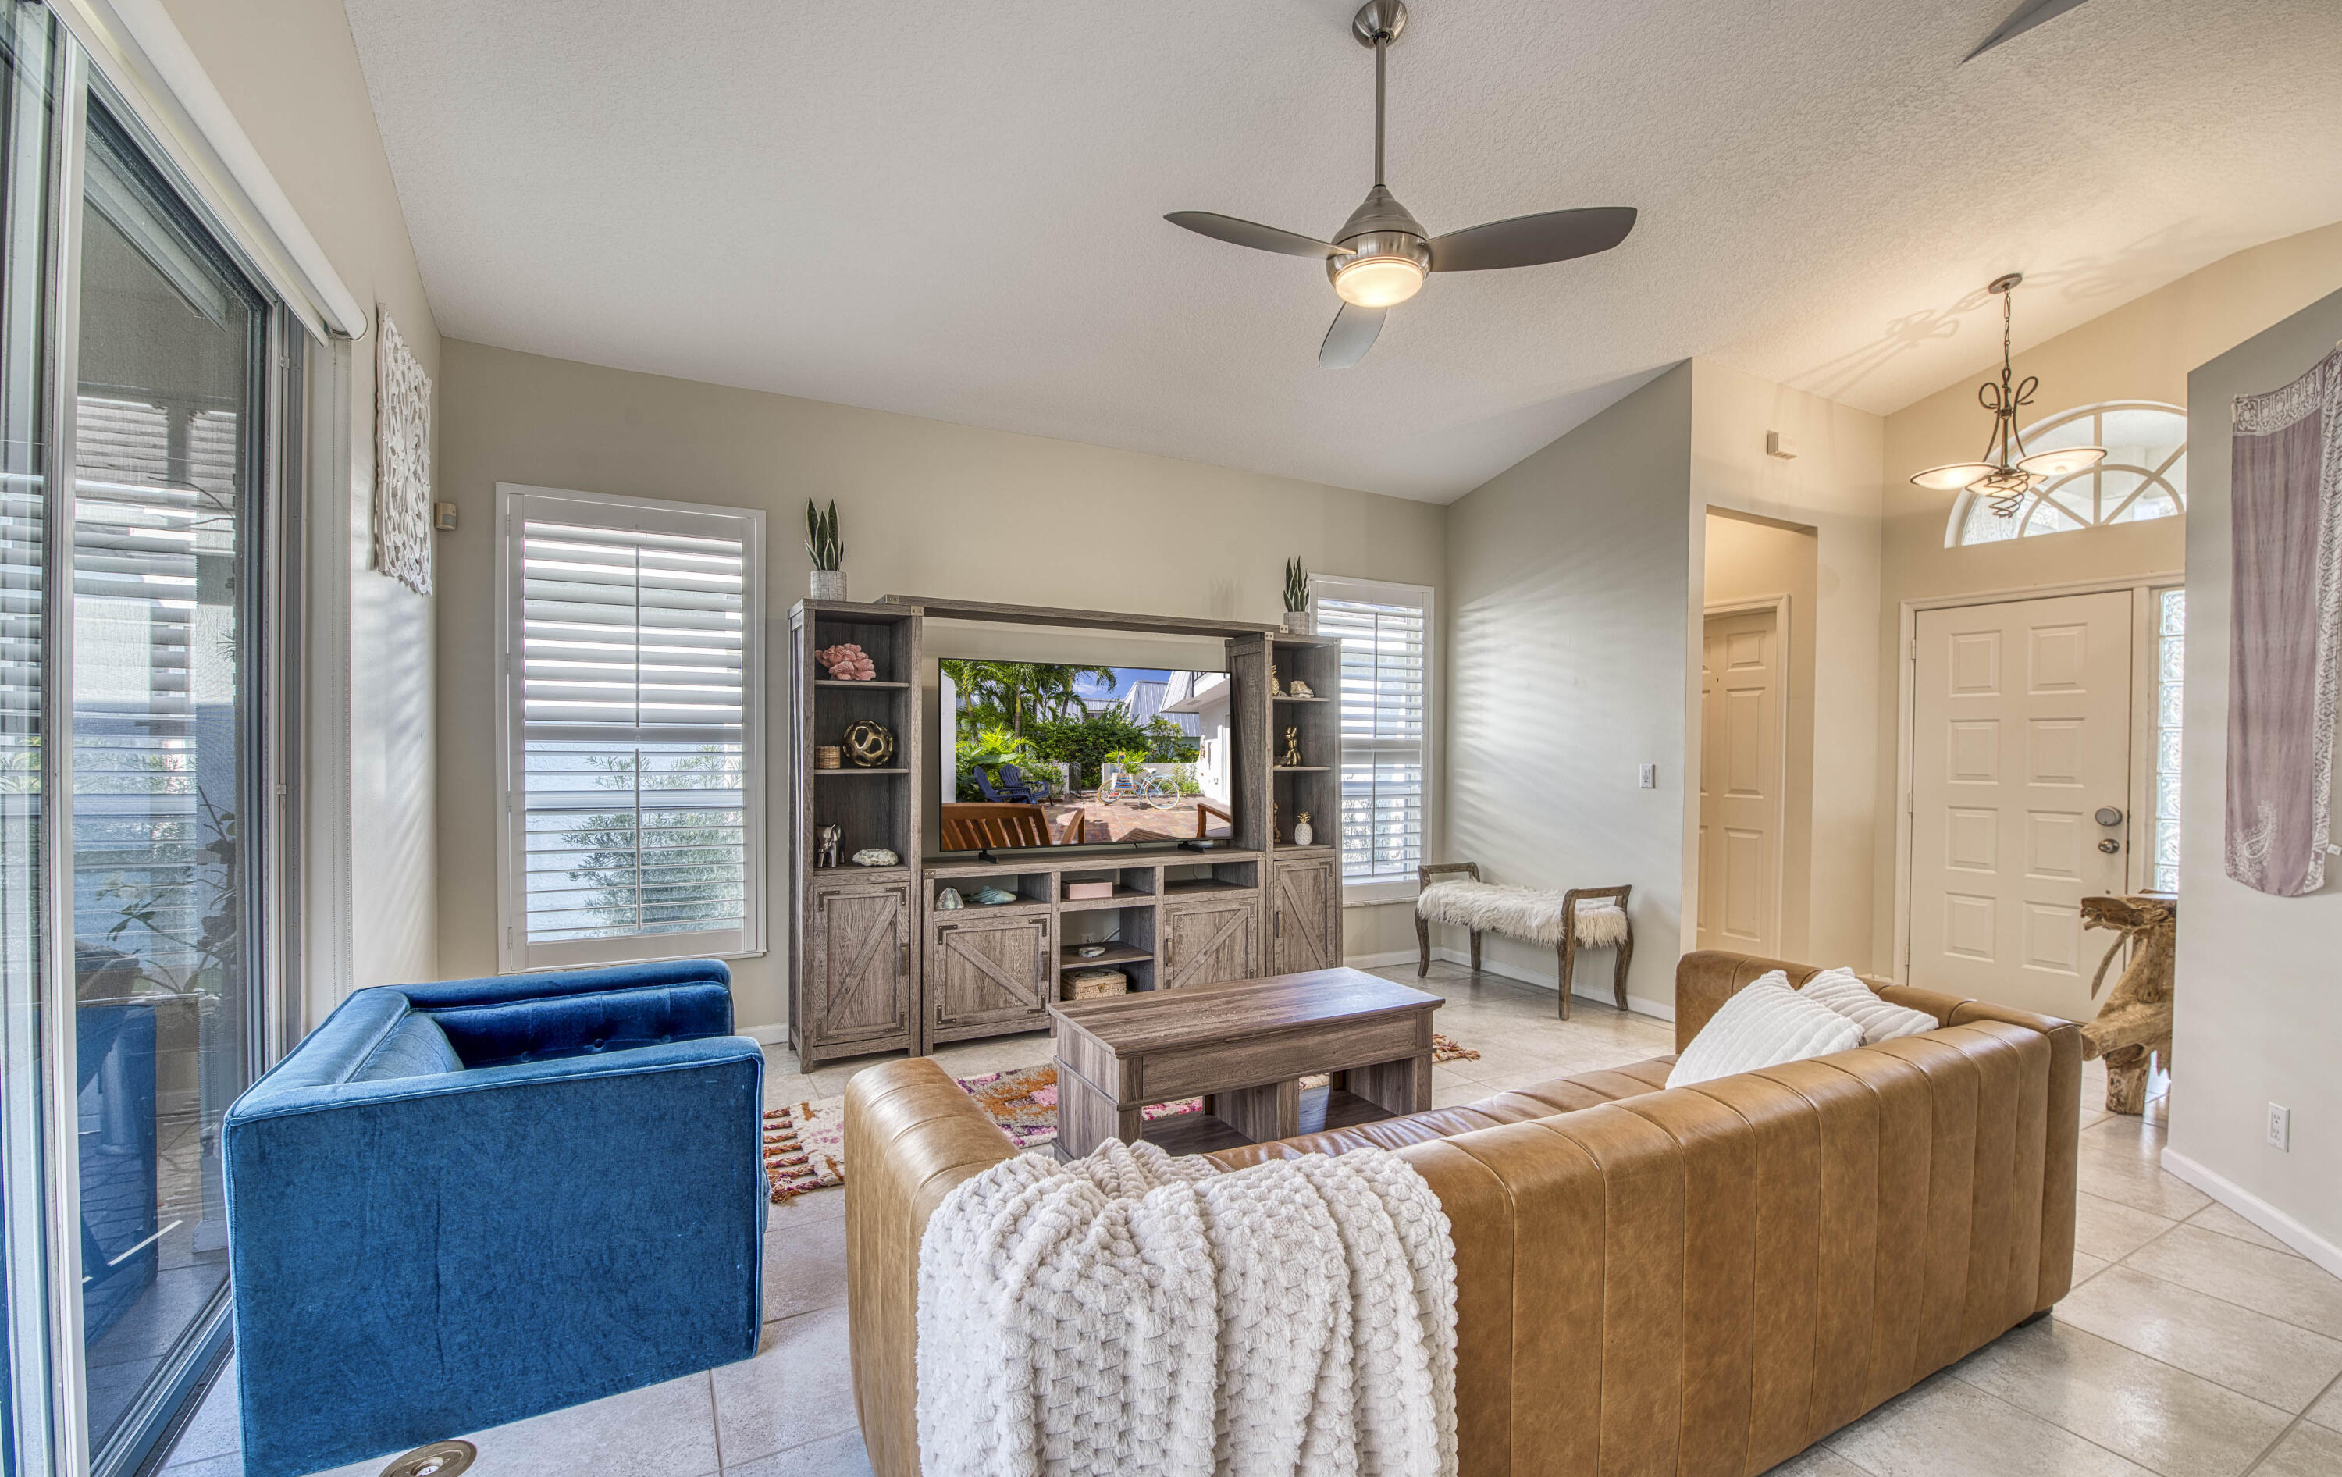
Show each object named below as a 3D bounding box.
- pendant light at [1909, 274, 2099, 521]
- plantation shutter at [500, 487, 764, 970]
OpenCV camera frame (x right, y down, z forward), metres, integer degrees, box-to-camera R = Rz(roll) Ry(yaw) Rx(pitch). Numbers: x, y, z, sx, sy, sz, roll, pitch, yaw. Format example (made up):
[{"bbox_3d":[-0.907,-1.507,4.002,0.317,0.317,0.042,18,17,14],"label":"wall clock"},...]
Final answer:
[{"bbox_3d":[3.558,-1.438,4.170,0.620,1.030,0.640,1,0,-29],"label":"pendant light"},{"bbox_3d":[-2.086,-0.035,3.834,0.920,1.810,0.070,1,0,-29],"label":"plantation shutter"}]

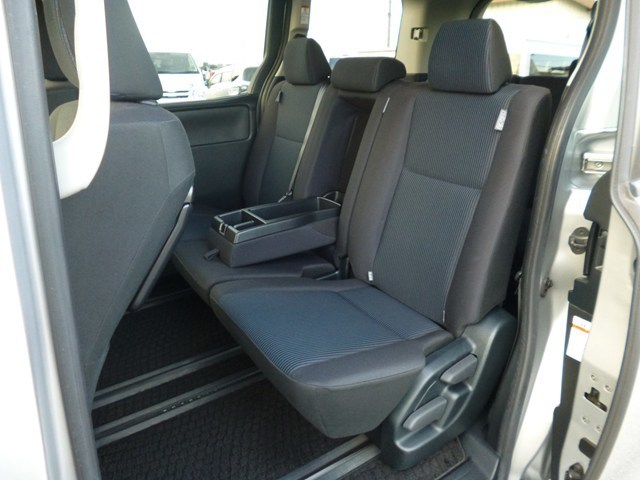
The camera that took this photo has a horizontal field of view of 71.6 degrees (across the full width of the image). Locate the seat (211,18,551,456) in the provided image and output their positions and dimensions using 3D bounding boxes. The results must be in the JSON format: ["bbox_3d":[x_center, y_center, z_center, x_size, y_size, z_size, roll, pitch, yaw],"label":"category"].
[{"bbox_3d":[0.144,-0.030,1.188,0.850,1.068,0.564,-13,25,-30],"label":"seat"}]

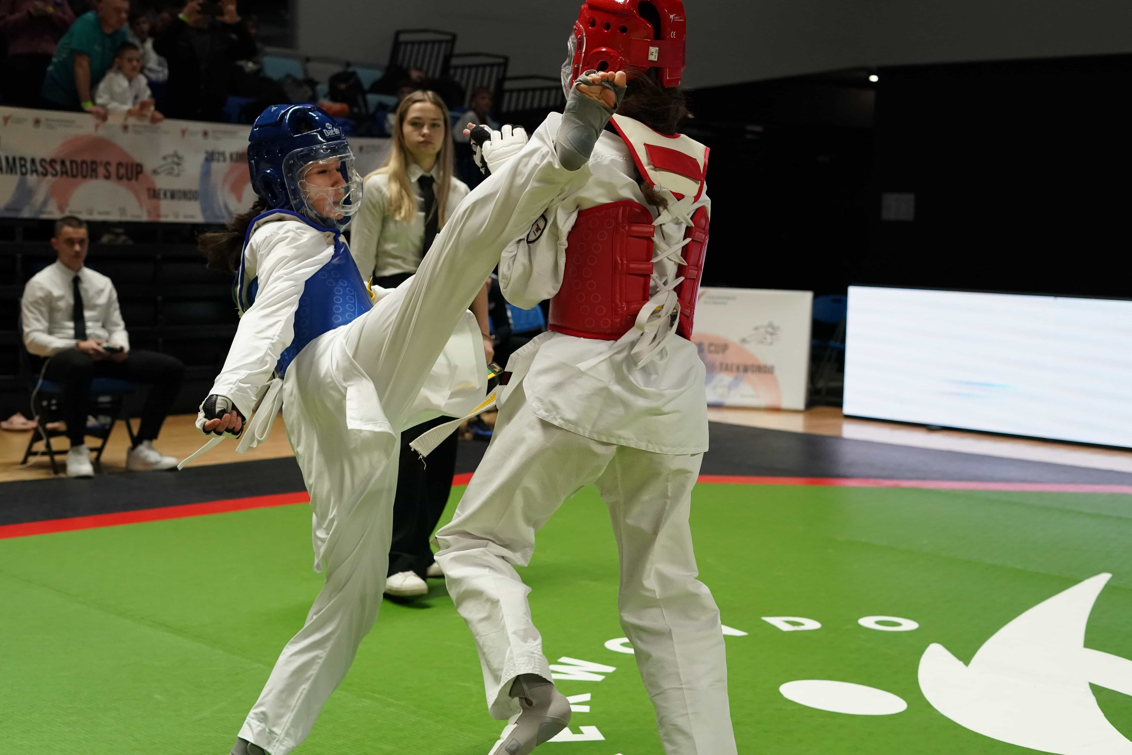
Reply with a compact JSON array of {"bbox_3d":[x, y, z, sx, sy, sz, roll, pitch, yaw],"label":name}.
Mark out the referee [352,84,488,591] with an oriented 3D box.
[{"bbox_3d":[-0.527,-0.132,5.529,0.490,1.736,0.380,0,5,-17],"label":"referee"}]

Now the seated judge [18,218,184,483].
[{"bbox_3d":[-2.472,-0.187,8.397,0.720,1.326,0.660,-2,6,-33],"label":"seated judge"}]

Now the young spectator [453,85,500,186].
[{"bbox_3d":[-0.747,-1.722,12.902,0.430,1.320,0.360,-3,6,-40],"label":"young spectator"}]

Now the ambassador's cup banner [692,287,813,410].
[{"bbox_3d":[1.036,-0.254,12.590,1.850,0.940,0.220,3,5,18],"label":"ambassador's cup banner"}]

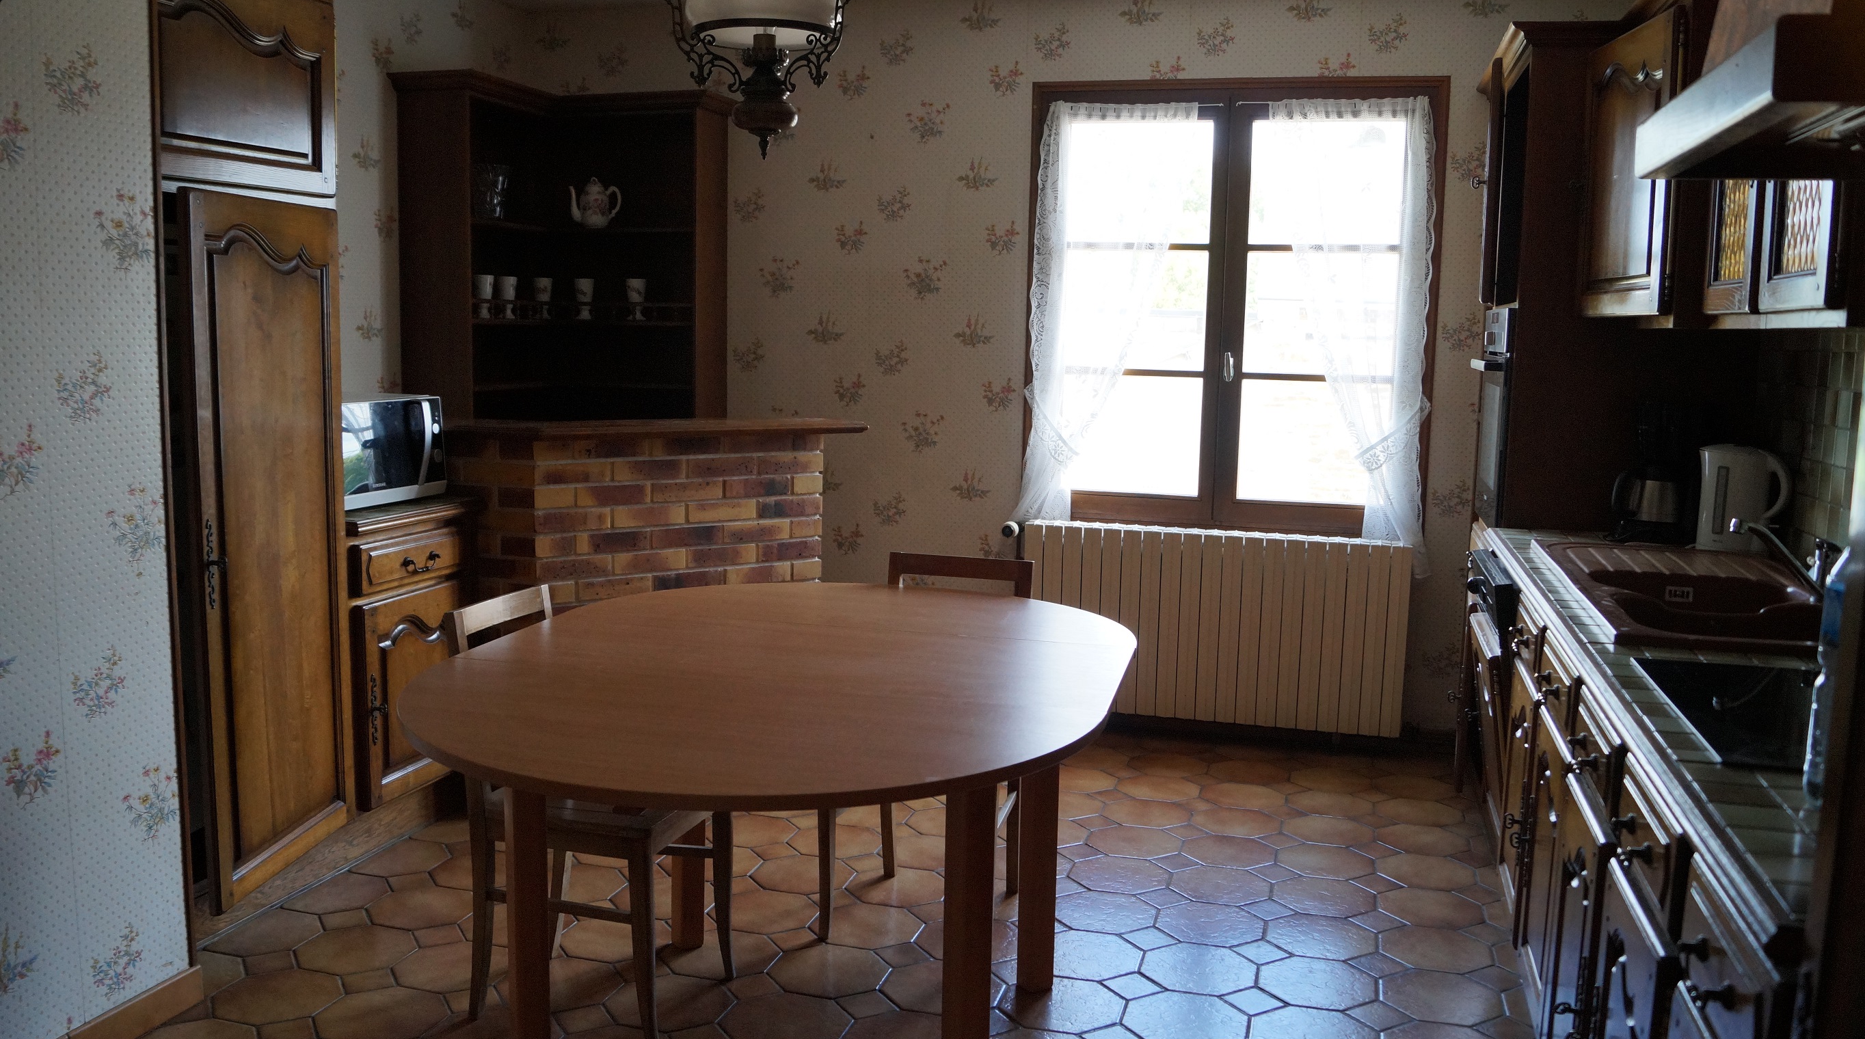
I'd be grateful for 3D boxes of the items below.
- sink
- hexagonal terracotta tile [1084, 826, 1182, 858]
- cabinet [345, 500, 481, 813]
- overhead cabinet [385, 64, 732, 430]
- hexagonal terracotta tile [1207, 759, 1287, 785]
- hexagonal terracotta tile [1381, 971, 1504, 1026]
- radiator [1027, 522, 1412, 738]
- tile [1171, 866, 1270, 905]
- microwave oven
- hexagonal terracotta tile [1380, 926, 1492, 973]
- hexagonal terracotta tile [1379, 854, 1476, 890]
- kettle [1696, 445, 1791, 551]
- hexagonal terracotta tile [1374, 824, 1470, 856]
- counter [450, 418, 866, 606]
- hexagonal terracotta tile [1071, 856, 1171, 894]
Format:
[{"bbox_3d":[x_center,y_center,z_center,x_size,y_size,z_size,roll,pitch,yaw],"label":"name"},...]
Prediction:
[{"bbox_3d":[1.588,0.230,2.907,0.510,0.190,1.196,4,8,16],"label":"sink"},{"bbox_3d":[0.544,0.870,3.754,0.242,0.010,0.242,3,7,16],"label":"hexagonal terracotta tile"},{"bbox_3d":[-1.601,0.367,3.684,0.600,0.820,0.530,3,7,16],"label":"cabinet"},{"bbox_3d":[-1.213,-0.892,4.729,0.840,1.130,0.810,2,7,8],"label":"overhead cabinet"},{"bbox_3d":[0.995,0.803,4.419,0.242,0.010,0.242,3,7,16],"label":"hexagonal terracotta tile"},{"bbox_3d":[1.076,1.012,2.956,0.238,0.012,0.238,3,8,14],"label":"hexagonal terracotta tile"},{"bbox_3d":[0.915,0.343,4.614,1.230,0.615,0.110,4,8,16],"label":"radiator"},{"bbox_3d":[0.726,0.925,3.523,0.238,0.012,0.238,3,8,14],"label":"tile"},{"bbox_3d":[-1.622,-0.188,3.789,0.370,0.278,0.490,3,8,18],"label":"microwave oven"},{"bbox_3d":[1.142,0.983,3.181,0.238,0.012,0.238,3,8,14],"label":"hexagonal terracotta tile"},{"bbox_3d":[1.286,0.922,3.648,0.238,0.012,0.238,3,8,14],"label":"hexagonal terracotta tile"},{"bbox_3d":[1.909,-0.051,3.291,0.210,0.243,0.158,5,7,32],"label":"kettle"},{"bbox_3d":[1.332,0.875,3.805,0.243,0.012,0.241,3,7,16],"label":"hexagonal terracotta tile"},{"bbox_3d":[-0.856,0.240,4.269,1.376,1.084,0.409,-3,7,-32],"label":"counter"},{"bbox_3d":[0.472,0.895,3.509,0.242,0.010,0.242,3,7,16],"label":"hexagonal terracotta tile"}]

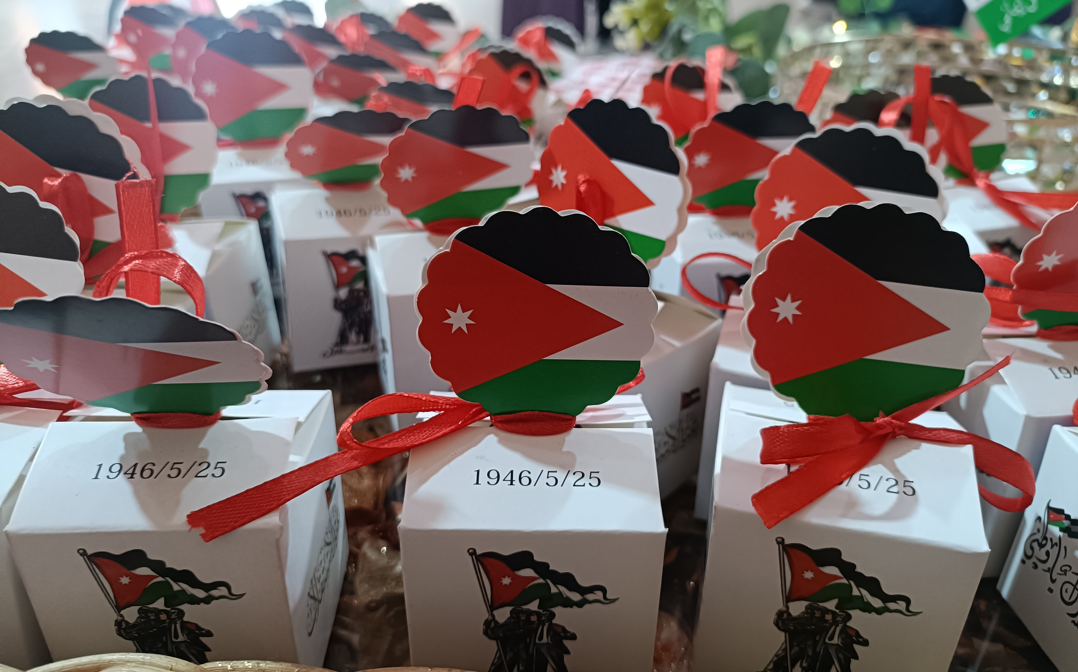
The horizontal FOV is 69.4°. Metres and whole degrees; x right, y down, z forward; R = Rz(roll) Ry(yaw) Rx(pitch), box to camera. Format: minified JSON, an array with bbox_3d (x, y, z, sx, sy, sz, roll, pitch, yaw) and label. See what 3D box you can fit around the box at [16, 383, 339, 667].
[{"bbox_3d":[-0.081,0.047,0.189,0.054,0.065,0.052,0,28,-2],"label":"box"}]

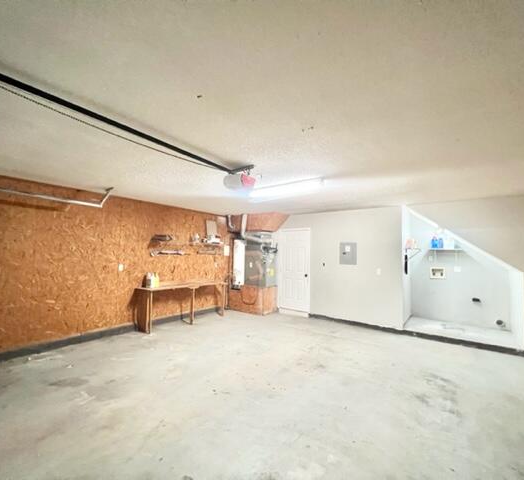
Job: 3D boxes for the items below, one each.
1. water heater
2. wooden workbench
[{"bbox_3d":[-0.561,0.613,6.338,0.410,1.280,0.410,1,-3,0],"label":"water heater"},{"bbox_3d":[-1.563,1.312,5.010,0.460,0.770,1.860,-1,-4,36],"label":"wooden workbench"}]

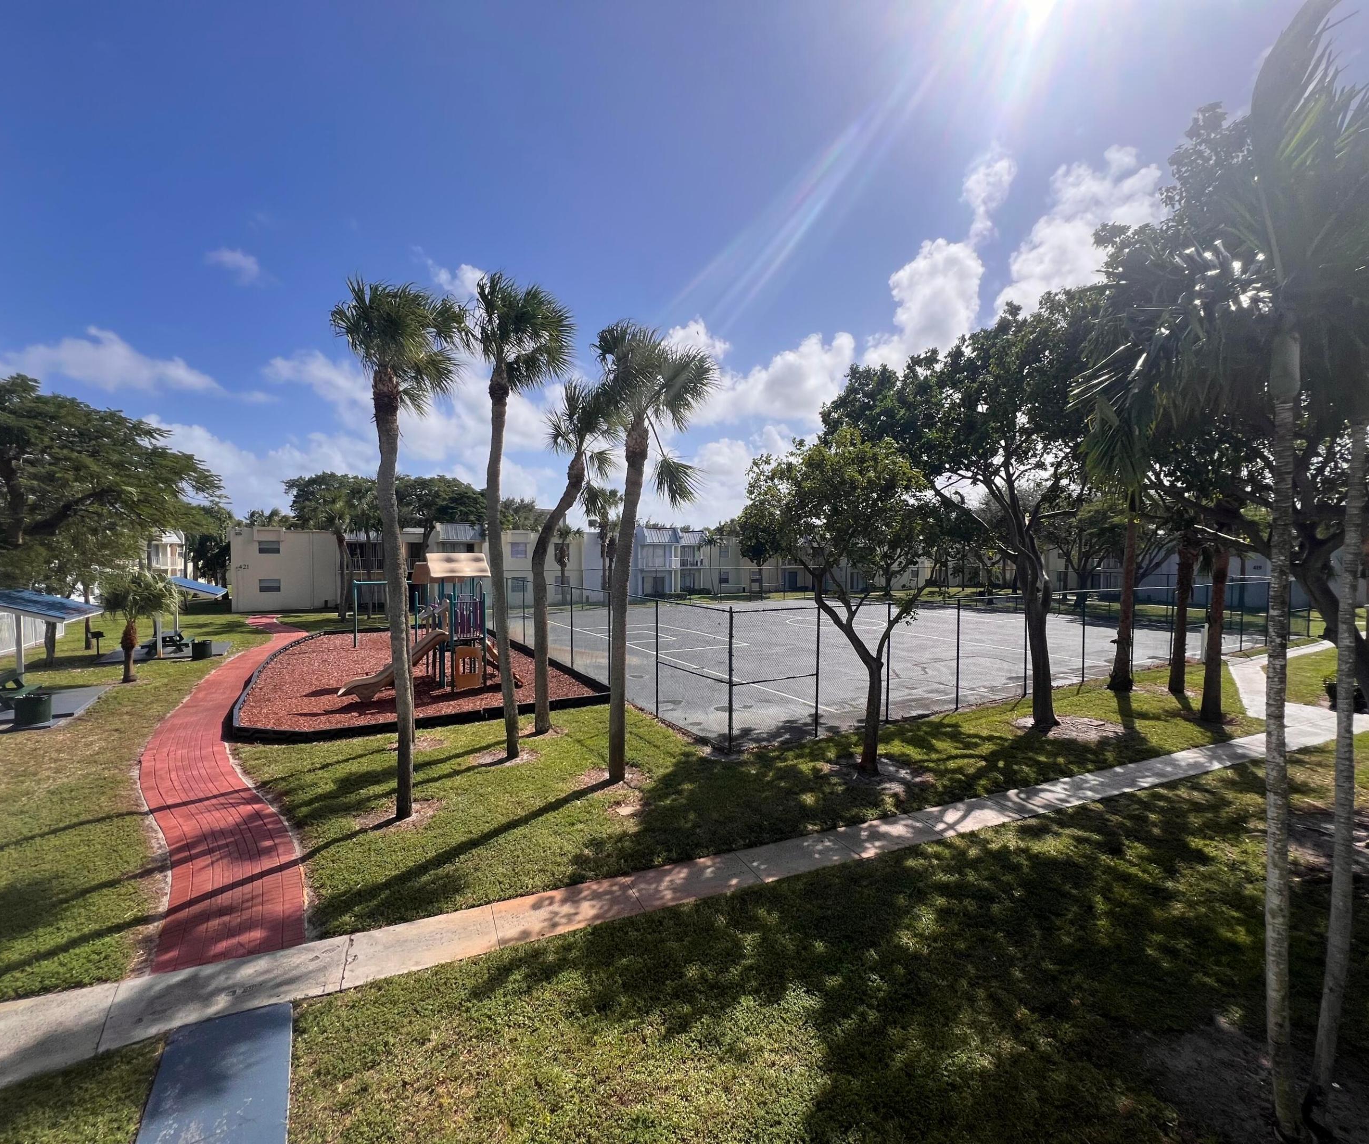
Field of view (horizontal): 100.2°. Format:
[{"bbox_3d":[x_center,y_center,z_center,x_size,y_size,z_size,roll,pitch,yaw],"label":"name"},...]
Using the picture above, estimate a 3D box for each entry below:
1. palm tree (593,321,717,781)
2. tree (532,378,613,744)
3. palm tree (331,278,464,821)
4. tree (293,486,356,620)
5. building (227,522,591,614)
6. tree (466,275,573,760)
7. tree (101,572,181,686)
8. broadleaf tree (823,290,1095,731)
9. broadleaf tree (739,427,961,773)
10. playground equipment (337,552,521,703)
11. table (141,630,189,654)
[{"bbox_3d":[-0.552,-0.325,10.834,2.400,8.600,2.300,0,1,-3],"label":"palm tree"},{"bbox_3d":[-2.619,-0.305,13.911,2.100,8.400,2.000,0,1,-11],"label":"tree"},{"bbox_3d":[-4.628,-0.288,9.227,2.150,8.600,2.150,-1,2,-27],"label":"palm tree"},{"bbox_3d":[-24.199,-1.196,38.502,3.600,8.900,3.300,-1,2,-32],"label":"tree"},{"bbox_3d":[-23.367,-0.444,50.258,26.300,6.800,12.500,-1,2,-29],"label":"building"},{"bbox_3d":[-3.478,-1.059,12.051,2.350,10.000,2.300,0,2,-16],"label":"tree"},{"bbox_3d":[-18.418,1.844,19.404,2.000,3.800,2.000,-1,2,-44],"label":"tree"},{"bbox_3d":[6.878,-1.308,14.313,6.300,10.400,6.000,1,2,26],"label":"broadleaf tree"},{"bbox_3d":[3.297,0.613,11.423,4.300,6.700,4.000,0,2,16],"label":"broadleaf tree"},{"bbox_3d":[-8.767,1.597,19.557,5.400,4.300,4.700,-1,2,-29],"label":"playground equipment"},{"bbox_3d":[-22.949,3.204,25.609,1.600,0.760,2.150,-1,2,-29],"label":"table"}]

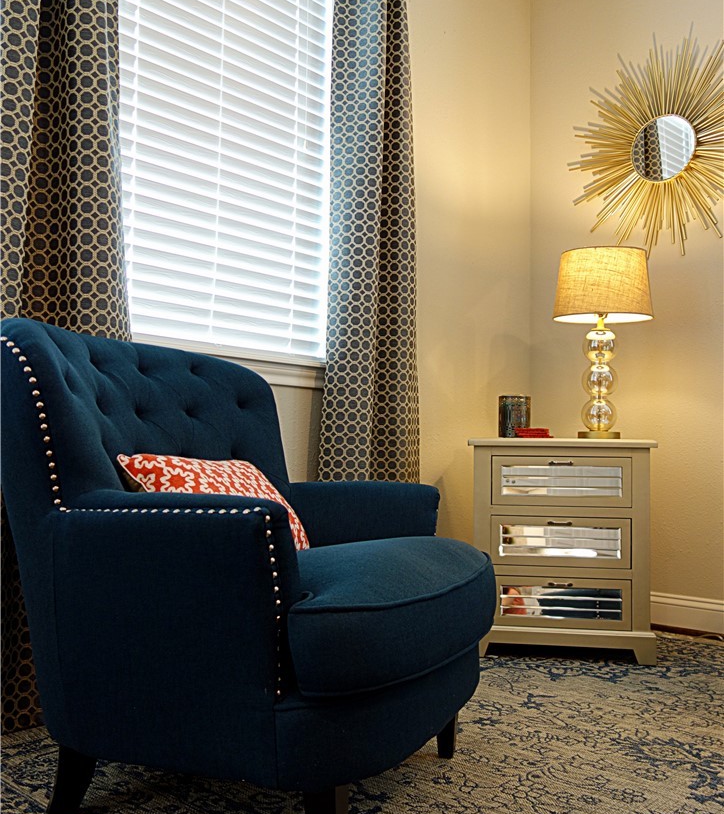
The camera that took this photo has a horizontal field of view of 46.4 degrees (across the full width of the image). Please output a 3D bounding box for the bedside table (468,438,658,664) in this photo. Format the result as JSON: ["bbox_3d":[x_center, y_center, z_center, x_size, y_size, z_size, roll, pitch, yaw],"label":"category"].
[{"bbox_3d":[0.629,0.439,2.734,0.561,0.661,0.400,0,-3,8],"label":"bedside table"}]

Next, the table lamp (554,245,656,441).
[{"bbox_3d":[0.776,-0.194,2.742,0.324,0.608,0.324,0,-3,8],"label":"table lamp"}]

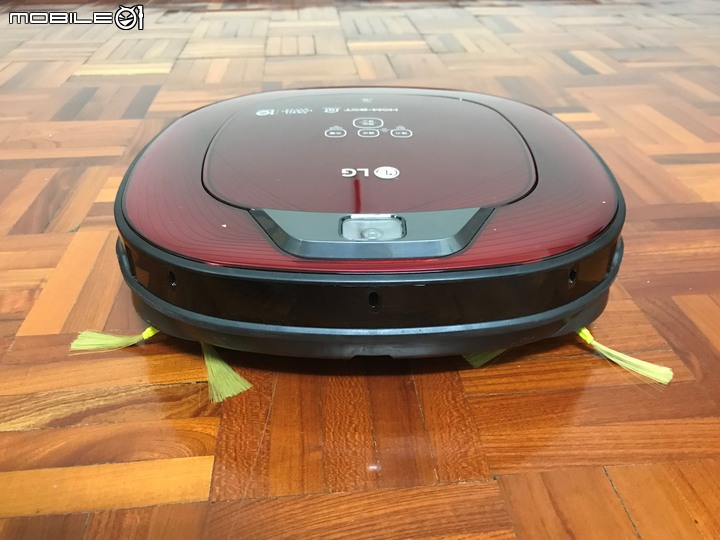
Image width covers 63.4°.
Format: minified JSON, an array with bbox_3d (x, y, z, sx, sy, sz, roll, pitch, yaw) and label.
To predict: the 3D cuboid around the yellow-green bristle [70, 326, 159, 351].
[{"bbox_3d":[-0.156,0.040,0.379,0.058,0.011,0.019,-4,34,-5],"label":"yellow-green bristle"}]

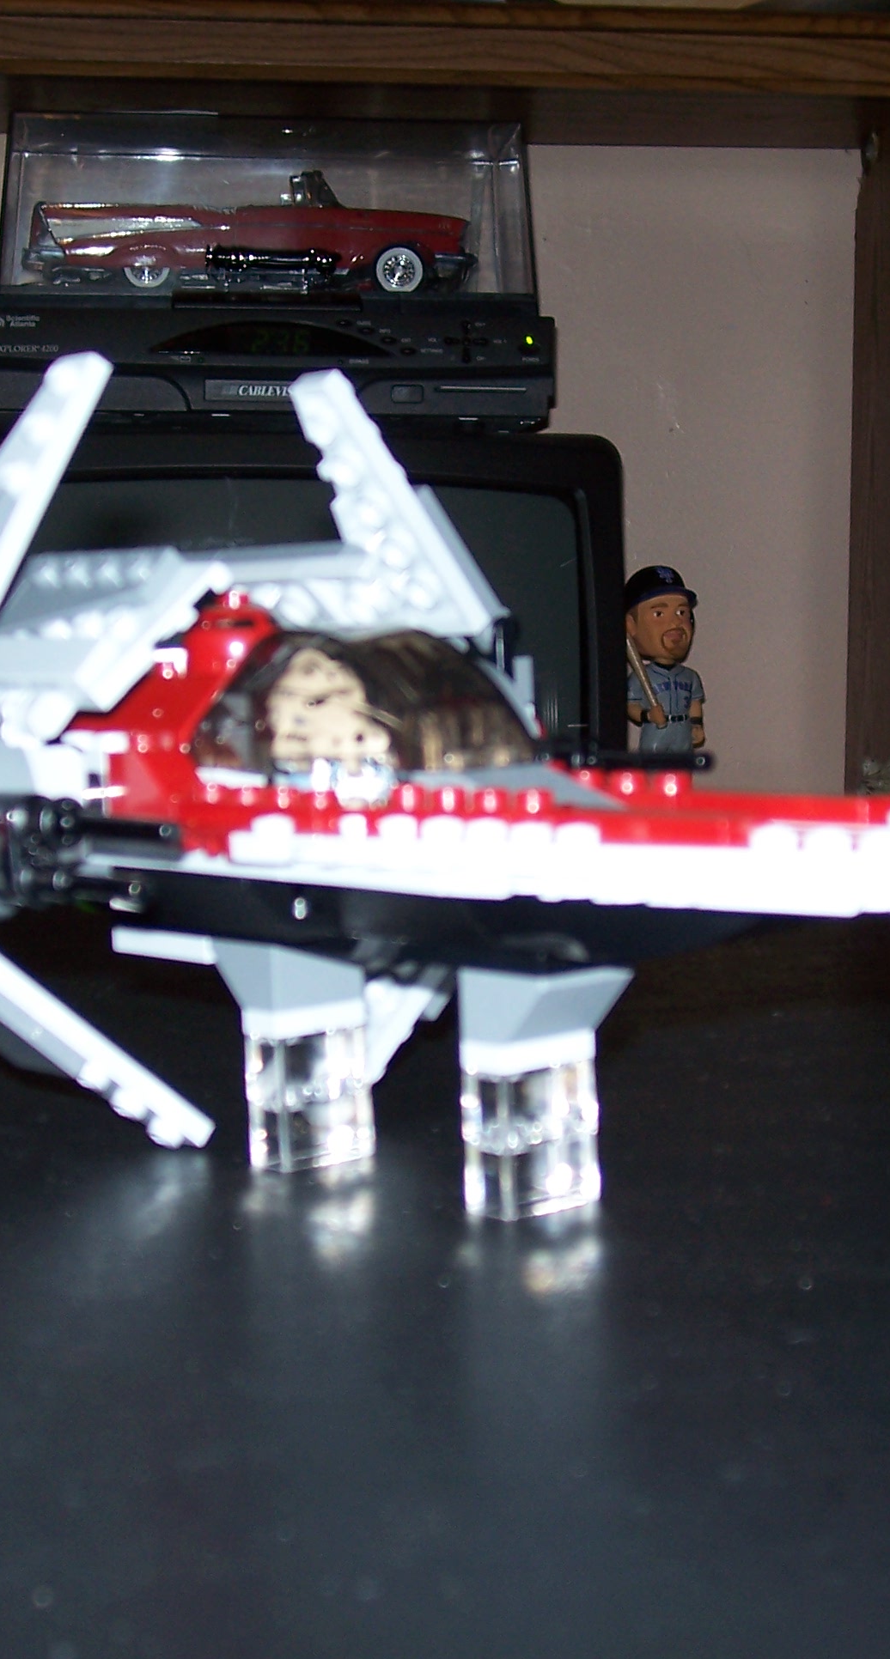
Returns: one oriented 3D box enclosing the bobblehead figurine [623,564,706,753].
[{"bbox_3d":[0.141,-0.081,1.710,0.062,0.175,0.062,-2,4,-17],"label":"bobblehead figurine"}]

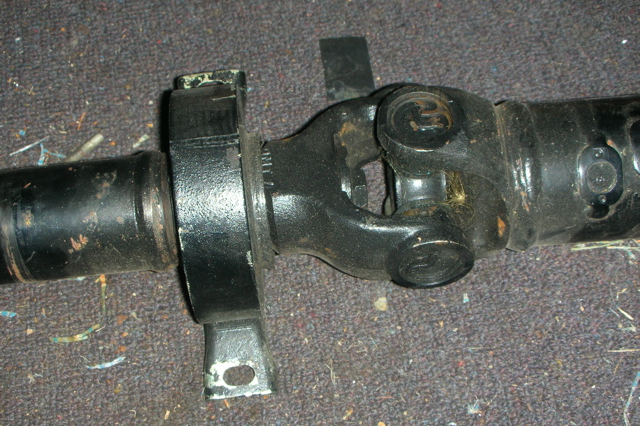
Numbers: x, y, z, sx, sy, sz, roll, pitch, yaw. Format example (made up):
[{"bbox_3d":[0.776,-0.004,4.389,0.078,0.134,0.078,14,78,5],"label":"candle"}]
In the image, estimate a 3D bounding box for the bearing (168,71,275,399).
[{"bbox_3d":[-0.043,-0.005,0.500,0.040,0.097,0.164,-6,69,0],"label":"bearing"}]

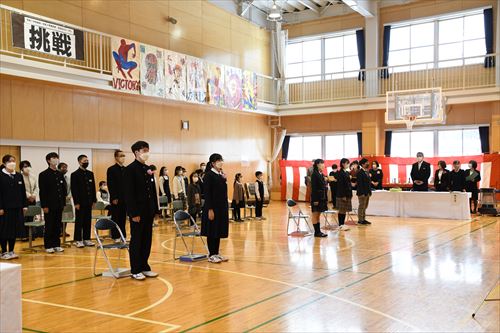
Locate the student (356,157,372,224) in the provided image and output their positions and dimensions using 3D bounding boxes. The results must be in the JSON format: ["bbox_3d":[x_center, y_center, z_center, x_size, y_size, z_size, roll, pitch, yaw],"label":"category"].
[{"bbox_3d":[2.929,0.621,13.912,0.300,1.660,0.450,-1,-1,33],"label":"student"}]

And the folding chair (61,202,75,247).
[{"bbox_3d":[-3.441,1.094,10.203,0.450,0.780,0.400,-1,-1,34],"label":"folding chair"}]

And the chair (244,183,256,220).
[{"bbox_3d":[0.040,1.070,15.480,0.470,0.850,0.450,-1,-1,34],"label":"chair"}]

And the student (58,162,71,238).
[{"bbox_3d":[-4.082,0.722,11.904,0.300,1.570,0.450,-1,-1,30],"label":"student"}]

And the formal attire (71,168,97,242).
[{"bbox_3d":[-3.141,0.725,10.255,0.270,1.400,0.460,-1,-1,33],"label":"formal attire"}]

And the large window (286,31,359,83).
[{"bbox_3d":[3.042,-4.543,22.821,3.550,1.820,0.120,-1,-1,34],"label":"large window"}]

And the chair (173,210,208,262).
[{"bbox_3d":[-0.890,1.053,8.439,0.470,0.760,0.470,-1,-1,33],"label":"chair"}]

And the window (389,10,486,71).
[{"bbox_3d":[7.144,-4.780,20.878,3.700,1.950,0.120,-1,-1,34],"label":"window"}]

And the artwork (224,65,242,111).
[{"bbox_3d":[-0.614,-3.020,21.005,0.040,1.585,1.109,-1,-1,34],"label":"artwork"}]

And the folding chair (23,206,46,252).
[{"bbox_3d":[-3.755,1.096,9.666,0.460,0.780,0.440,-1,-1,33],"label":"folding chair"}]

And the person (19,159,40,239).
[{"bbox_3d":[-4.571,0.689,11.192,0.290,1.610,0.450,-1,-1,34],"label":"person"}]

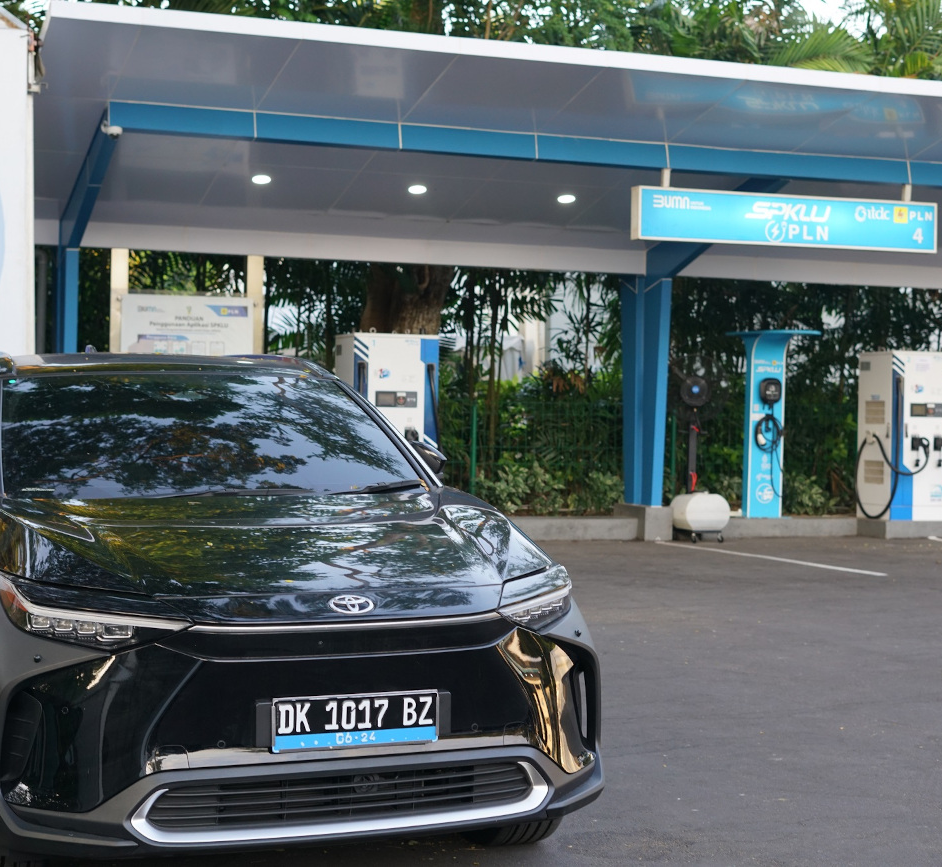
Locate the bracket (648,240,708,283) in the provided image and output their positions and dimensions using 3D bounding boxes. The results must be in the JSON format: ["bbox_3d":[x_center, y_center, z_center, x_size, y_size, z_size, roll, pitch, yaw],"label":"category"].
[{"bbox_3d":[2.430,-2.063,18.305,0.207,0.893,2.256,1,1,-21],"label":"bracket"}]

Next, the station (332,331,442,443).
[{"bbox_3d":[-0.883,-0.038,18.714,0.916,1.944,0.658,1,1,-21],"label":"station"}]

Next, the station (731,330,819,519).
[{"bbox_3d":[3.380,-0.083,20.194,0.780,2.087,0.752,1,1,-21],"label":"station"}]

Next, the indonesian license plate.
[{"bbox_3d":[-0.290,0.731,4.595,0.437,0.138,0.020,0,1,-22],"label":"indonesian license plate"}]

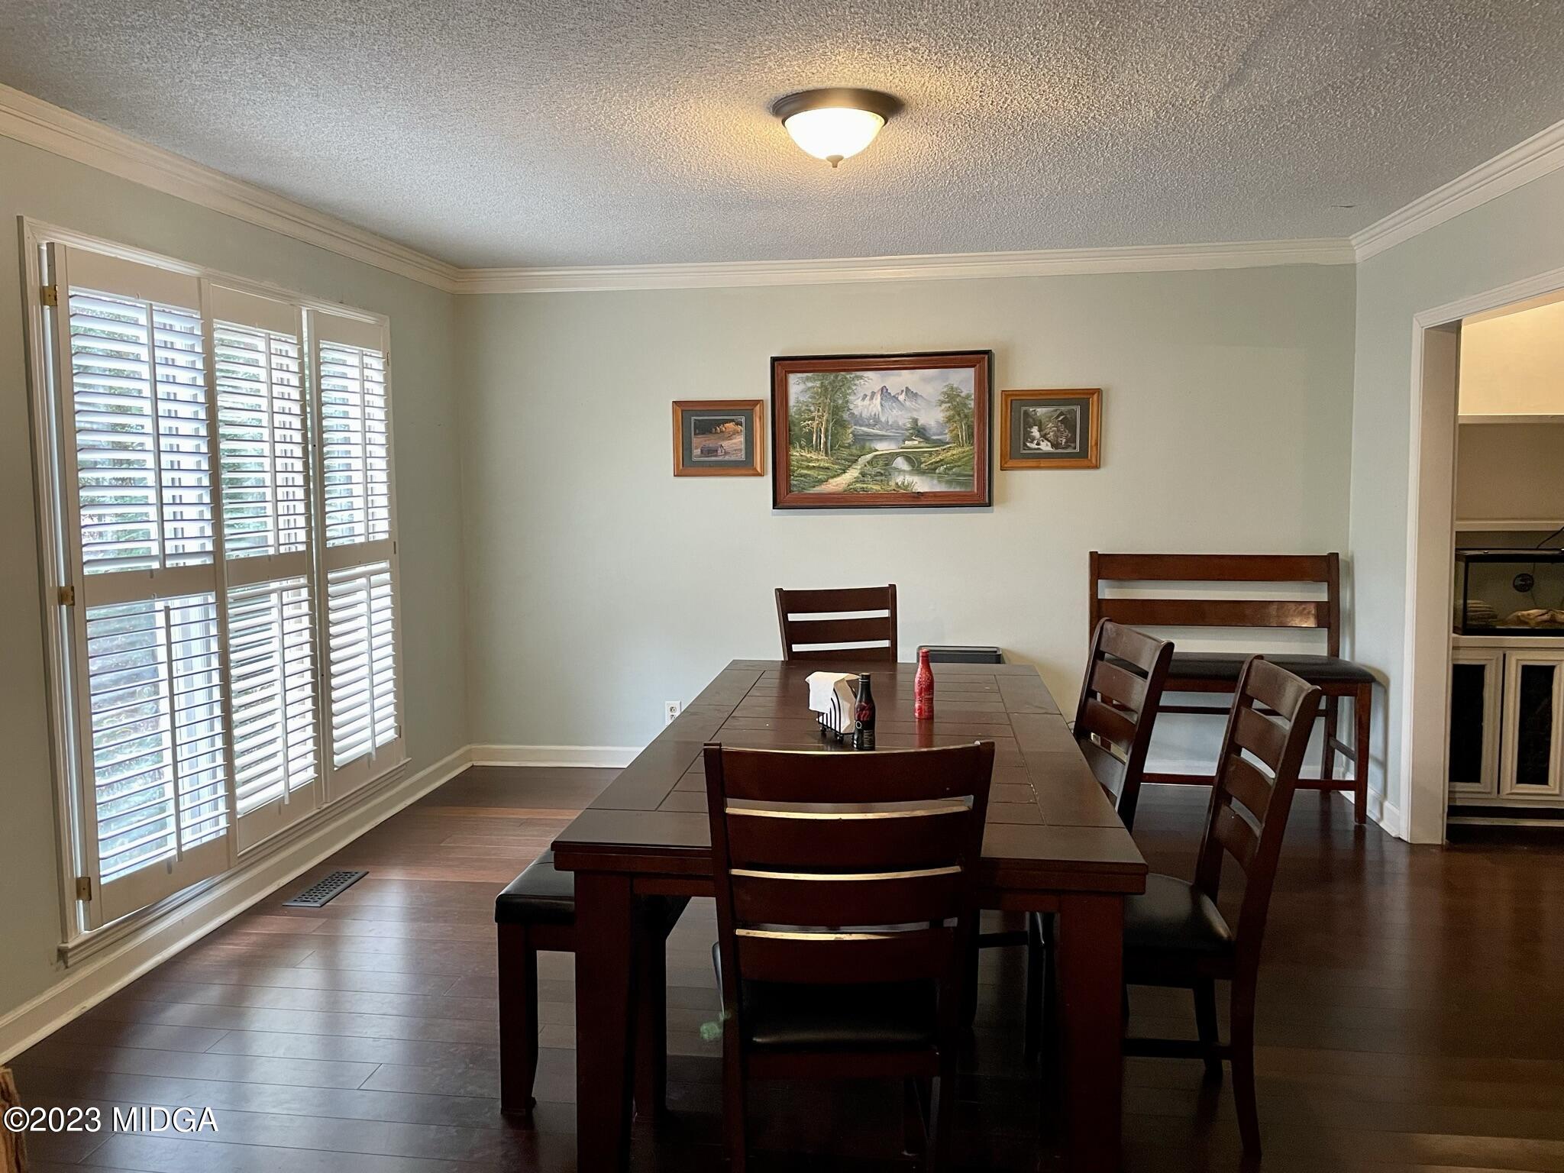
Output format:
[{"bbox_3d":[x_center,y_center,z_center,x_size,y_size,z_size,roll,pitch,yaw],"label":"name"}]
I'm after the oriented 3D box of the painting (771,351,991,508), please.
[{"bbox_3d":[0.463,-0.721,5.467,1.009,0.711,0.040,0,6,7],"label":"painting"}]

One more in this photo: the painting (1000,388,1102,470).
[{"bbox_3d":[1.228,-0.717,5.363,0.444,0.361,0.025,0,6,8],"label":"painting"}]

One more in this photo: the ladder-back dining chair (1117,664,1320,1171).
[{"bbox_3d":[0.834,0.683,2.654,0.565,1.030,0.470,0,6,5],"label":"ladder-back dining chair"}]

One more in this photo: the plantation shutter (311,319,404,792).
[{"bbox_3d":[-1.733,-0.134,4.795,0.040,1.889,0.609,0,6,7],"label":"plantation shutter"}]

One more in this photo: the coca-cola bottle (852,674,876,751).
[{"bbox_3d":[0.202,0.300,2.852,0.053,0.183,0.053,0,6,7],"label":"coca-cola bottle"}]

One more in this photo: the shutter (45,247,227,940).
[{"bbox_3d":[-1.846,0.003,3.455,0.050,1.864,0.570,1,6,14],"label":"shutter"}]

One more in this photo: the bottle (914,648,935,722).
[{"bbox_3d":[0.387,0.261,3.187,0.053,0.191,0.053,0,6,7],"label":"bottle"}]

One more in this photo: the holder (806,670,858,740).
[{"bbox_3d":[0.135,0.309,3.107,0.080,0.175,0.140,-3,6,-24],"label":"holder"}]

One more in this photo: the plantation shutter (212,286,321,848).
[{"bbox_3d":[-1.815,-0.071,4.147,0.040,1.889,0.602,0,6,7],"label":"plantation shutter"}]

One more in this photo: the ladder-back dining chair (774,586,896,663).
[{"bbox_3d":[0.259,0.540,4.159,0.470,1.030,0.560,-2,6,-8],"label":"ladder-back dining chair"}]

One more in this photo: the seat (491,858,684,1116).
[{"bbox_3d":[-0.356,0.894,3.285,0.415,0.515,1.280,0,6,7],"label":"seat"}]

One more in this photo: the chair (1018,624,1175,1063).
[{"bbox_3d":[0.709,0.631,3.193,0.560,1.030,0.470,-1,6,2],"label":"chair"}]

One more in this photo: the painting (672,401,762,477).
[{"bbox_3d":[-0.294,-0.700,5.572,0.437,0.359,0.027,0,6,7],"label":"painting"}]

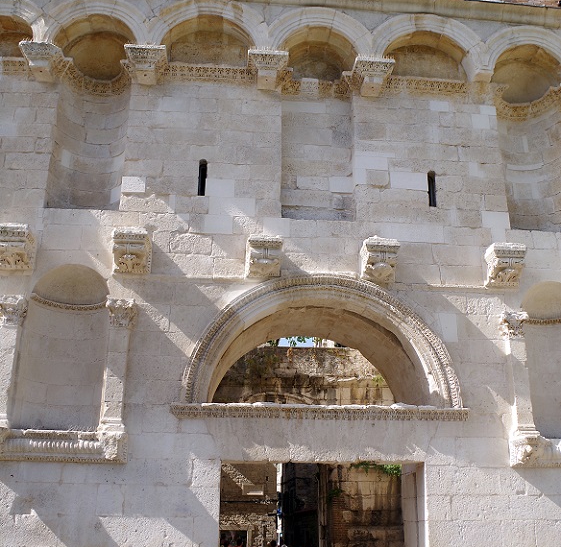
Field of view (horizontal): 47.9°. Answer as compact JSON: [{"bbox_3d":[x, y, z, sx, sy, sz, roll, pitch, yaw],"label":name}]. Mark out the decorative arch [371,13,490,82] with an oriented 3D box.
[{"bbox_3d":[3.553,-5.388,15.040,2.750,1.750,0.650,2,-20,-4],"label":"decorative arch"}]

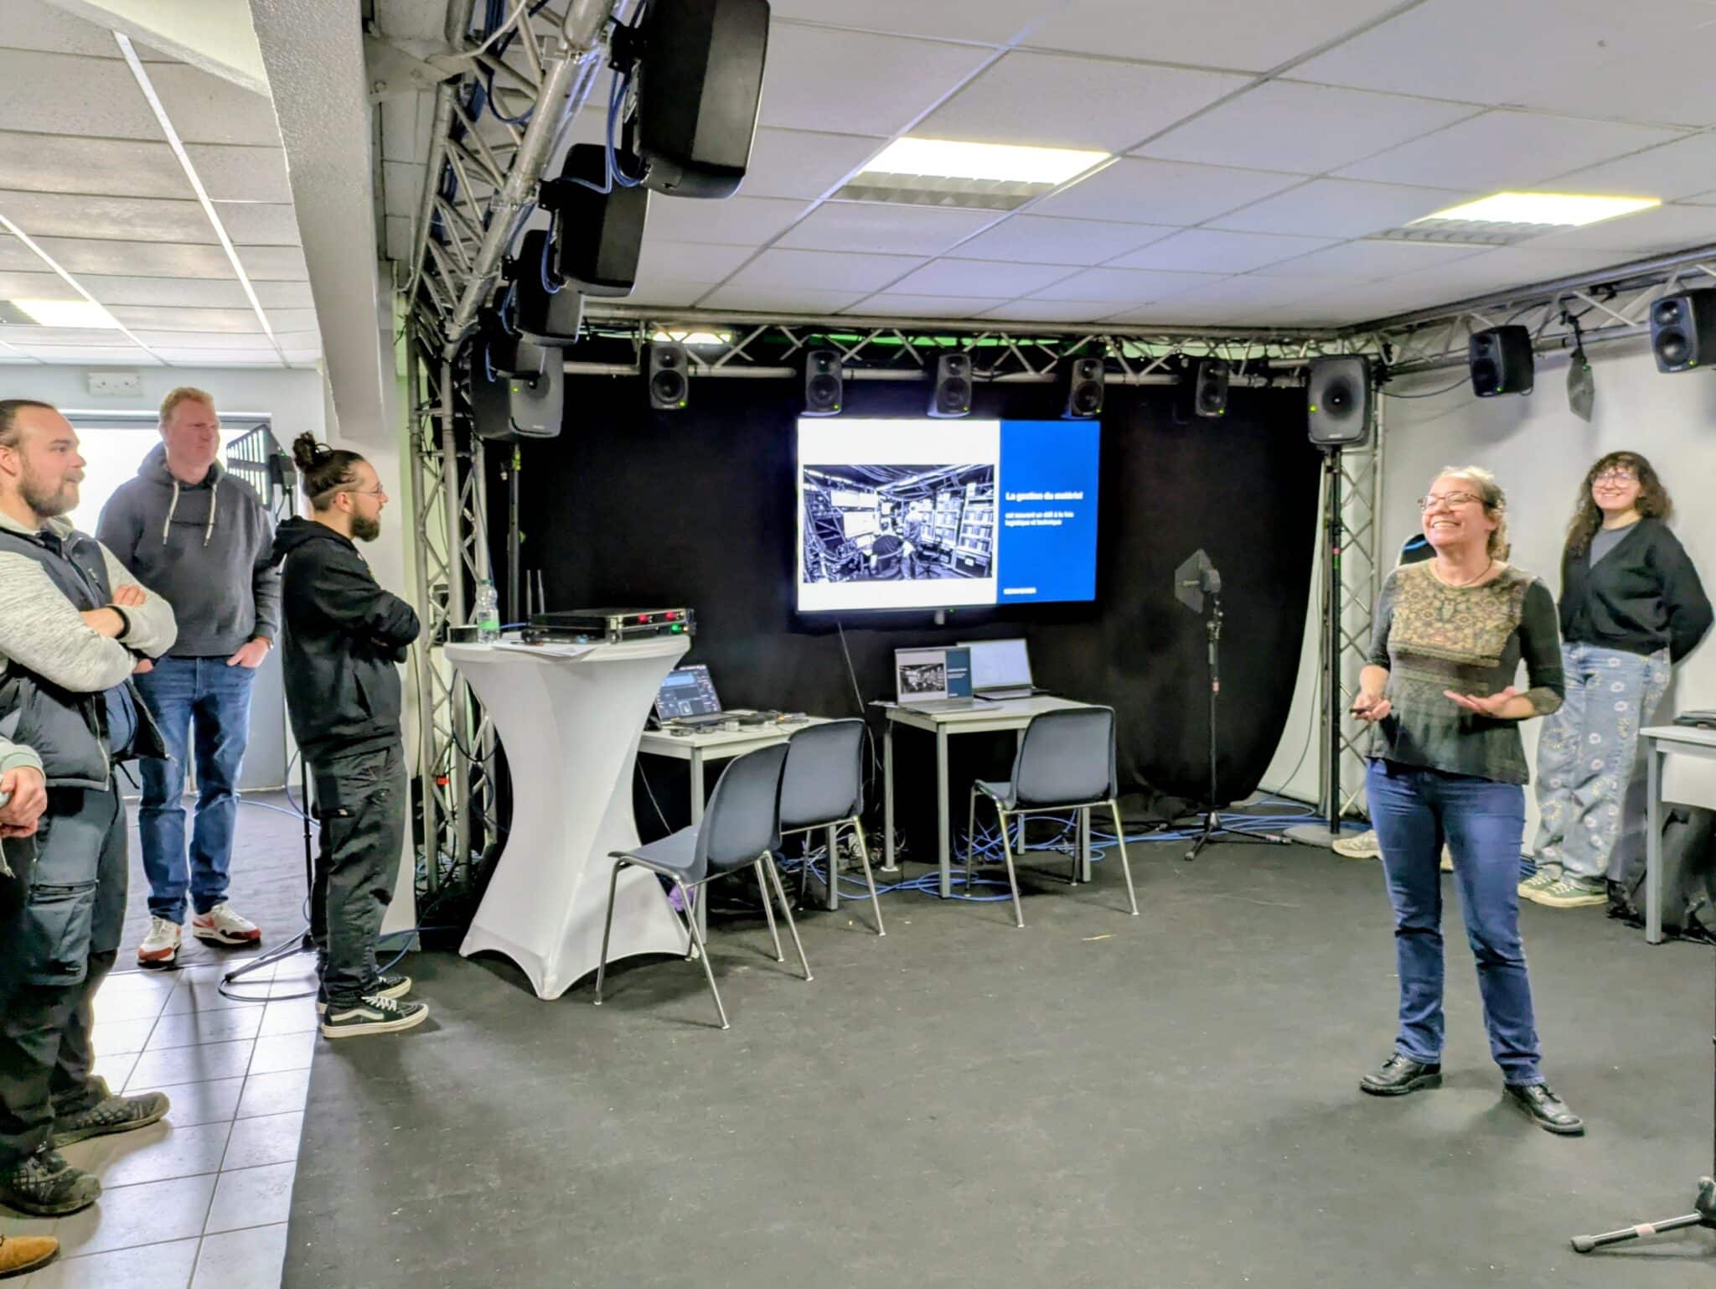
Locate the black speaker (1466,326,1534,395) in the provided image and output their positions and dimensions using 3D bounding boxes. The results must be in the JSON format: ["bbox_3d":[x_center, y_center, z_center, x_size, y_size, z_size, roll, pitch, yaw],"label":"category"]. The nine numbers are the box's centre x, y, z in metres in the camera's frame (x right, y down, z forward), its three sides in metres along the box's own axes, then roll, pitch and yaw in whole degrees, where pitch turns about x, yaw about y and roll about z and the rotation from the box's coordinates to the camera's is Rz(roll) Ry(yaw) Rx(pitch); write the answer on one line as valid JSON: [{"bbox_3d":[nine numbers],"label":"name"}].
[{"bbox_3d":[2.760,-1.220,5.330,0.178,0.285,0.189,-12,8,-19],"label":"black speaker"}]

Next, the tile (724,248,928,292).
[{"bbox_3d":[-0.113,-1.334,4.402,0.600,0.025,0.600,-3,5,-19],"label":"tile"}]

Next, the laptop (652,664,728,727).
[{"bbox_3d":[-0.663,0.227,5.285,0.335,0.205,0.345,3,7,43],"label":"laptop"}]

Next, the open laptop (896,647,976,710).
[{"bbox_3d":[0.373,0.156,5.465,0.350,0.240,0.280,-3,5,-19],"label":"open laptop"}]

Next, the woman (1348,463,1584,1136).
[{"bbox_3d":[1.539,0.378,3.128,0.520,1.620,0.430,3,6,37],"label":"woman"}]

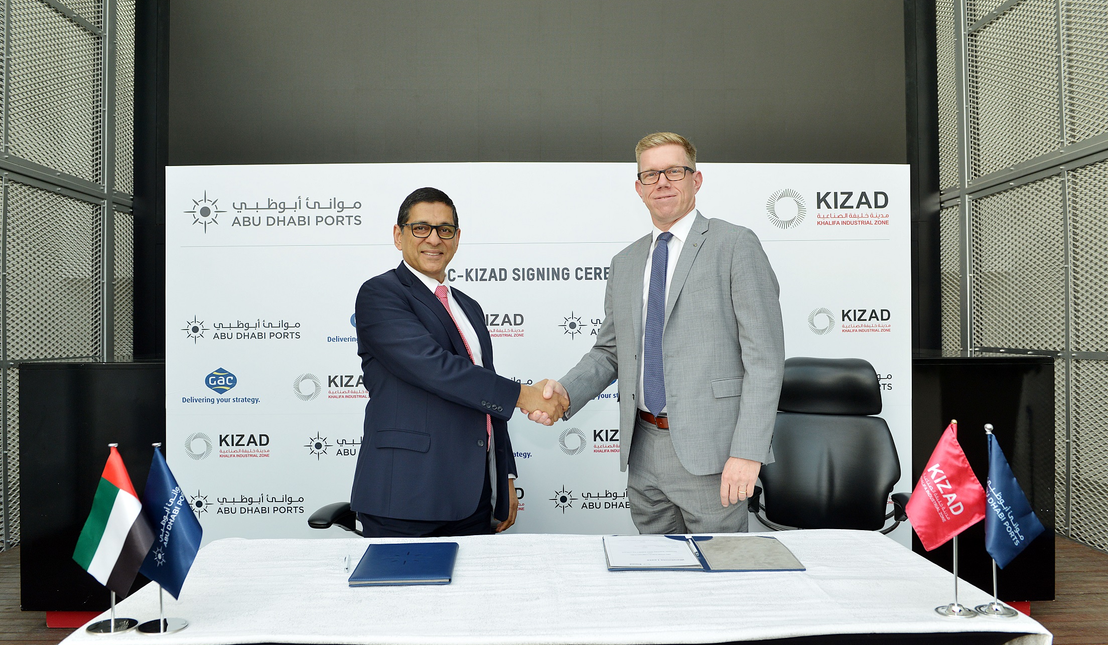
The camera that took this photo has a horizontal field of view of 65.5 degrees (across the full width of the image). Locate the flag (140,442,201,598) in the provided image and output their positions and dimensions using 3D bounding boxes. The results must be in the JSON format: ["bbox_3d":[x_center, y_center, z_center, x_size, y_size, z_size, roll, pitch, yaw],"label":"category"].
[{"bbox_3d":[-0.727,0.379,1.635,0.120,0.282,0.070,0,-1,-7],"label":"flag"}]

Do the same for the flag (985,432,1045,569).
[{"bbox_3d":[0.917,0.356,1.715,0.118,0.272,0.060,0,-1,12],"label":"flag"}]

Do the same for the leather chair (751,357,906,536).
[{"bbox_3d":[0.900,0.723,2.870,0.640,1.200,0.650,0,-1,18],"label":"leather chair"}]

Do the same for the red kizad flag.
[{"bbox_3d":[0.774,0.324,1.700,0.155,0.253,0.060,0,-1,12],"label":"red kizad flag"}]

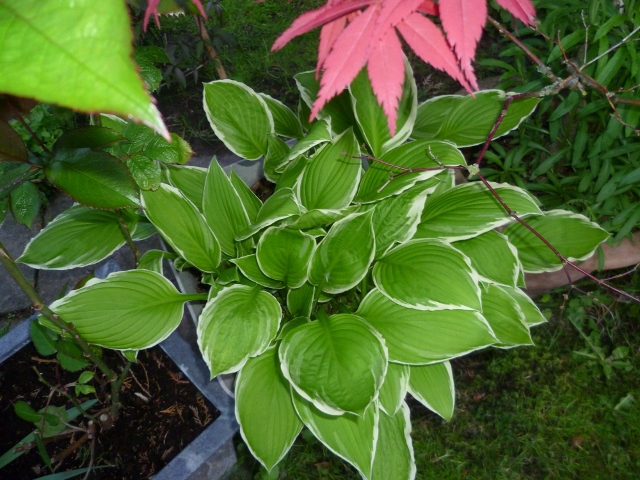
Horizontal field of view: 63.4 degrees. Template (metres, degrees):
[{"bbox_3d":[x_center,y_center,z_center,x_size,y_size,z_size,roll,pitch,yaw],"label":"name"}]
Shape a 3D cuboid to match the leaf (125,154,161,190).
[{"bbox_3d":[-0.194,-0.075,0.578,0.034,0.012,0.044,-20,83,-12],"label":"leaf"}]

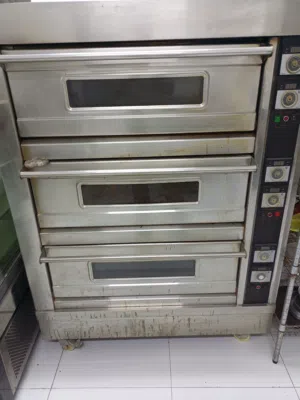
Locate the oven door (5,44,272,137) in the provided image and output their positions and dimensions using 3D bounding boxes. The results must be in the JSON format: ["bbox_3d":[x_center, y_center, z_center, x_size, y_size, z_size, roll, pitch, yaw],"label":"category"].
[{"bbox_3d":[-0.055,-0.397,1.070,0.914,0.300,0.050,-2,23,0],"label":"oven door"}]

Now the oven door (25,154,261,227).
[{"bbox_3d":[-0.042,-0.027,1.230,0.910,0.300,0.050,-2,23,0],"label":"oven door"}]

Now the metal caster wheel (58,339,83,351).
[{"bbox_3d":[-0.460,0.796,1.671,0.115,0.110,0.100,-2,23,0],"label":"metal caster wheel"}]

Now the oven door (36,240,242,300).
[{"bbox_3d":[-0.028,0.347,1.376,0.909,0.299,0.080,-2,23,0],"label":"oven door"}]

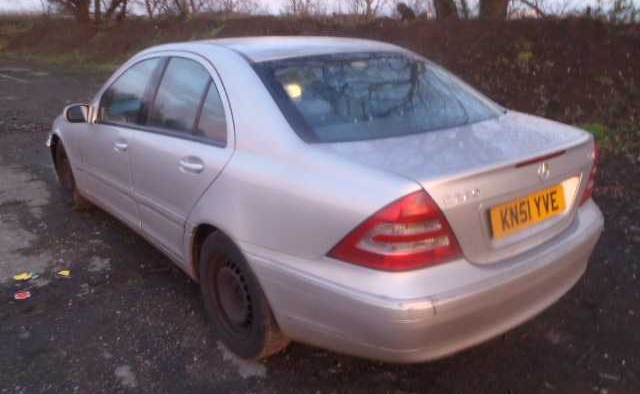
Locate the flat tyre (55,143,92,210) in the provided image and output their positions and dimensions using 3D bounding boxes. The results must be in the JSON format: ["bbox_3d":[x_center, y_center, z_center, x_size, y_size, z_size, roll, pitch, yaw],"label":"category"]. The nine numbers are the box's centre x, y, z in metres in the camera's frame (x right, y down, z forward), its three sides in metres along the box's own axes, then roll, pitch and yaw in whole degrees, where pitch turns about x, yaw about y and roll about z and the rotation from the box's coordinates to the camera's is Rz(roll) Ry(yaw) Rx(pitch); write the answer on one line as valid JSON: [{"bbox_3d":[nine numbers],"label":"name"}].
[{"bbox_3d":[-2.070,-0.231,4.411,0.205,0.625,0.630,-13,22,-37],"label":"flat tyre"}]

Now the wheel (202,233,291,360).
[{"bbox_3d":[-0.336,0.417,2.404,0.205,0.625,0.630,-13,22,-37],"label":"wheel"}]

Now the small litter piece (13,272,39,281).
[{"bbox_3d":[-1.791,0.484,3.153,0.145,0.025,0.090,-10,20,-30],"label":"small litter piece"}]

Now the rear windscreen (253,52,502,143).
[{"bbox_3d":[0.310,-0.513,2.506,1.280,0.100,0.670,-13,51,-37],"label":"rear windscreen"}]

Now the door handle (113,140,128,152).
[{"bbox_3d":[-1.163,-0.298,3.018,0.045,0.050,0.200,-13,22,-37],"label":"door handle"}]

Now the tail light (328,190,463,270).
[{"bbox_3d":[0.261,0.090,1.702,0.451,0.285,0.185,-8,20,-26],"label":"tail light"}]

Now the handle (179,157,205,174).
[{"bbox_3d":[-0.569,-0.138,2.302,0.045,0.050,0.200,-13,22,-37],"label":"handle"}]

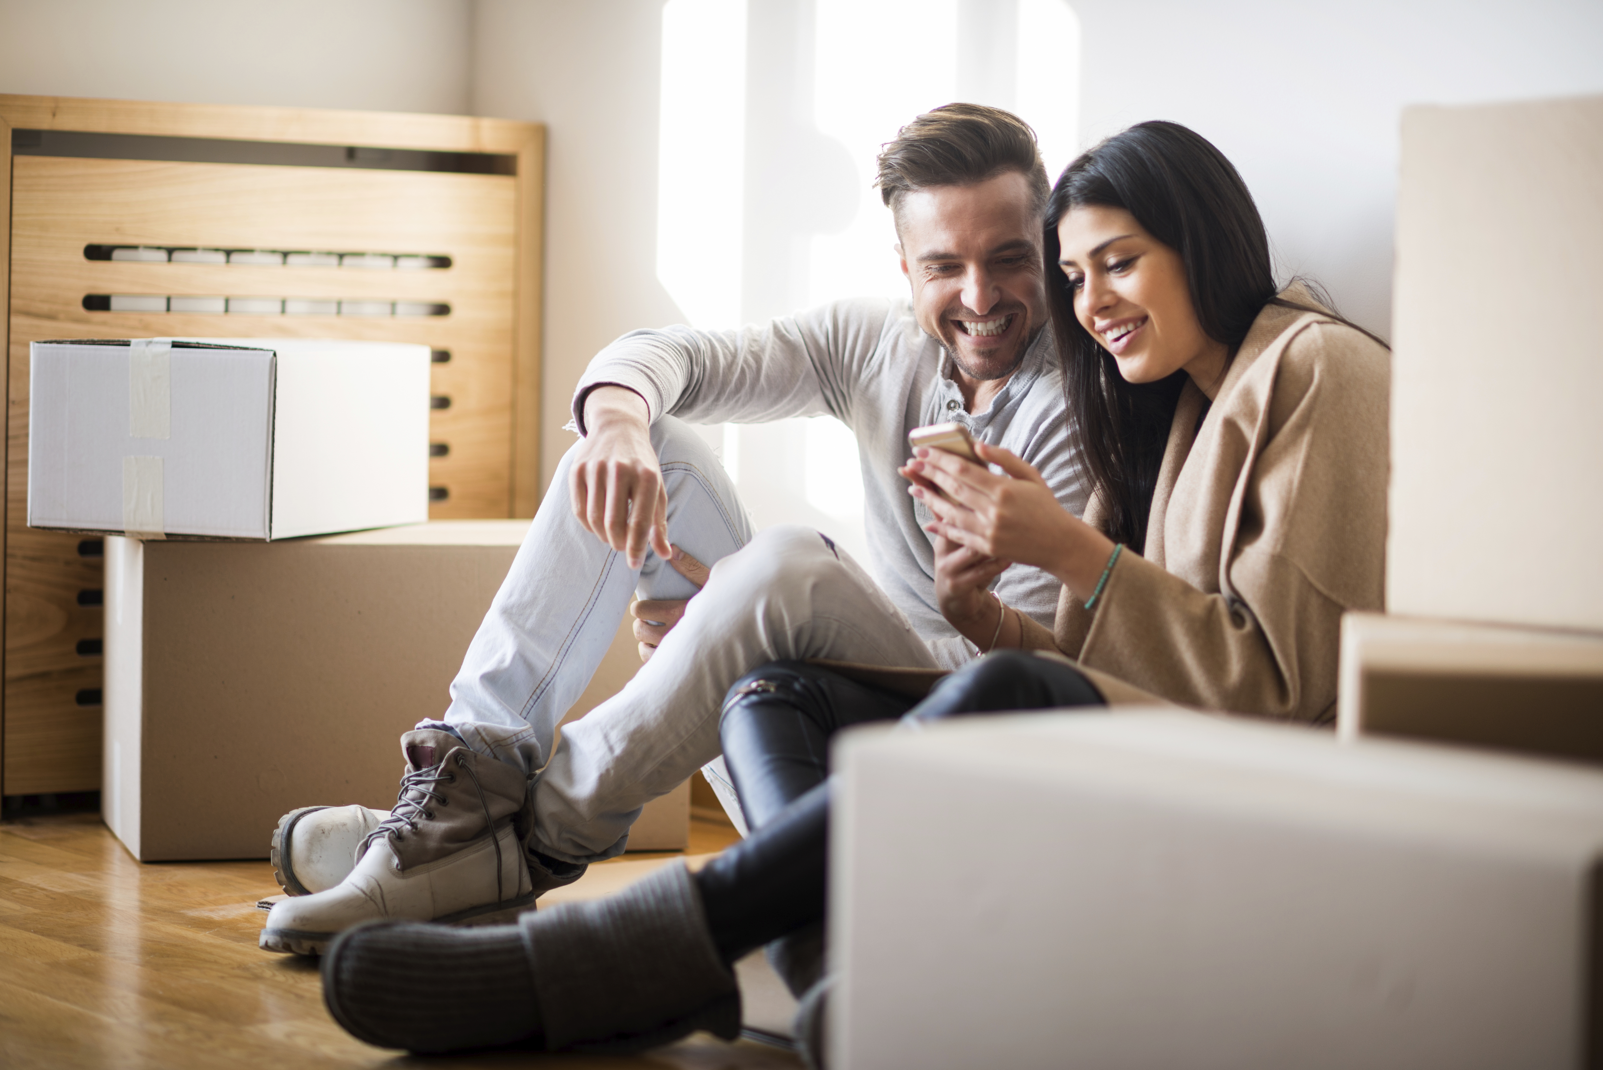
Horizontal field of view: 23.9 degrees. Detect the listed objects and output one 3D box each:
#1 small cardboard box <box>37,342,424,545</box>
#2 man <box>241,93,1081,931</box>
[{"bbox_3d":[-0.635,-0.112,4.253,0.295,0.202,0.386,3,4,20],"label":"small cardboard box"},{"bbox_3d":[-0.063,-0.019,3.704,0.887,0.800,0.580,-2,6,-45],"label":"man"}]

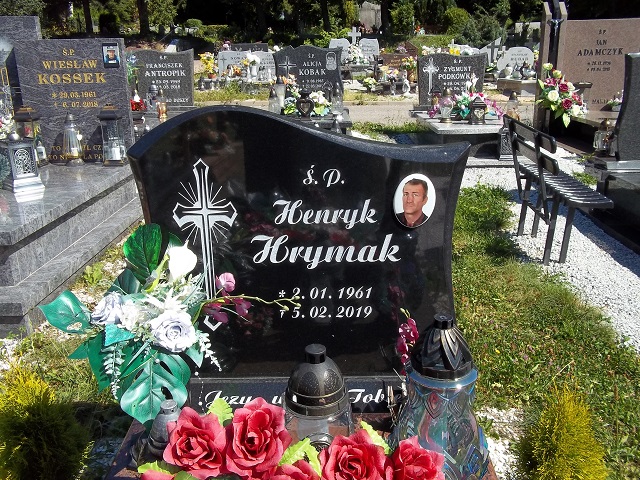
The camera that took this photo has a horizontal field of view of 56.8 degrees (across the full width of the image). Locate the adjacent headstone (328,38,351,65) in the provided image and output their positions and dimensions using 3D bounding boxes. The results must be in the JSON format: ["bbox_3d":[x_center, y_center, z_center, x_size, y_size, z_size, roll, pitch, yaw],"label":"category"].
[{"bbox_3d":[0.489,-4.528,14.144,0.524,0.544,0.110,-1,17,1],"label":"adjacent headstone"}]

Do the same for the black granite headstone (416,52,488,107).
[{"bbox_3d":[1.726,-2.099,7.760,0.883,0.674,0.110,-1,17,1],"label":"black granite headstone"}]

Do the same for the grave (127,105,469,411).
[{"bbox_3d":[-0.046,0.051,1.355,0.752,0.694,0.140,-1,17,1],"label":"grave"}]

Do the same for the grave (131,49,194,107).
[{"bbox_3d":[-2.035,-2.135,7.797,0.775,0.726,0.110,-1,17,1],"label":"grave"}]

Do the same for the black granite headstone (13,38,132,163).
[{"bbox_3d":[-1.836,-1.039,4.459,0.843,0.905,0.090,-1,17,1],"label":"black granite headstone"}]

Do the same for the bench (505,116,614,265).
[{"bbox_3d":[1.413,-0.311,3.666,0.366,0.804,0.984,-1,17,1],"label":"bench"}]

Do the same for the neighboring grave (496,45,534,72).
[{"bbox_3d":[4.173,-3.798,12.648,0.785,0.623,0.110,-1,17,1],"label":"neighboring grave"}]

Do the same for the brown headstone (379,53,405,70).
[{"bbox_3d":[1.650,-3.796,12.890,0.672,0.489,0.110,-1,17,1],"label":"brown headstone"}]

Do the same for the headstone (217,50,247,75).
[{"bbox_3d":[-1.893,-3.879,13.118,0.675,0.572,0.110,-1,17,1],"label":"headstone"}]

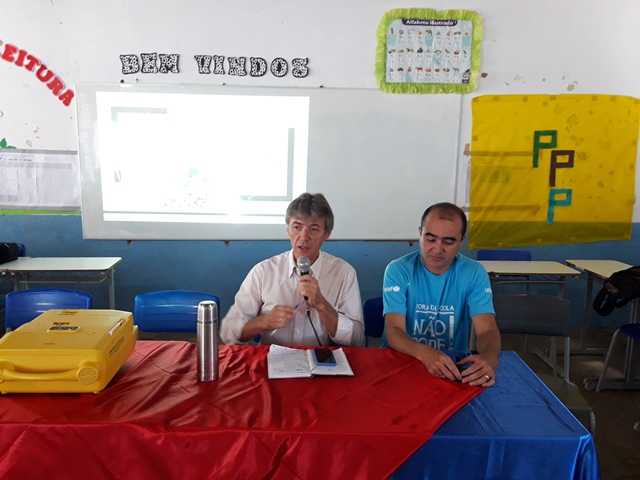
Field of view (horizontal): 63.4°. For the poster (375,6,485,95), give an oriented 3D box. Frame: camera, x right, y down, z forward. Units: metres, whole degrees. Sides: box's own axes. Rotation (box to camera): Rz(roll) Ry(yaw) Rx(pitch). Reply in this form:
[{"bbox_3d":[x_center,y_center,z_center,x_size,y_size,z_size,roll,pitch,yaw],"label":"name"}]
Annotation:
[{"bbox_3d":[0.877,-1.510,4.147,0.846,0.652,0.040,0,9,-3],"label":"poster"}]

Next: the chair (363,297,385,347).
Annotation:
[{"bbox_3d":[0.402,0.700,2.309,0.430,0.830,0.510,1,9,0],"label":"chair"}]

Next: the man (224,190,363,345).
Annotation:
[{"bbox_3d":[-0.106,0.487,2.035,0.580,1.320,0.740,1,9,5],"label":"man"}]

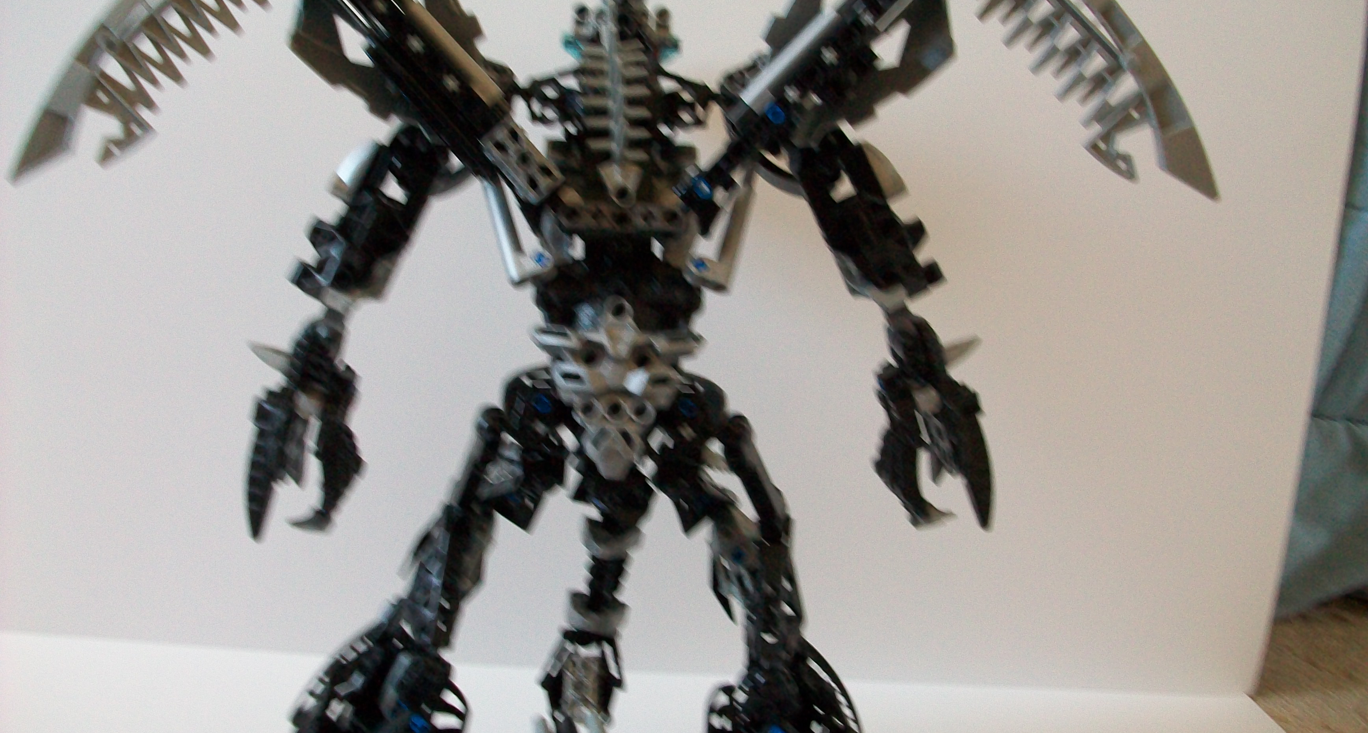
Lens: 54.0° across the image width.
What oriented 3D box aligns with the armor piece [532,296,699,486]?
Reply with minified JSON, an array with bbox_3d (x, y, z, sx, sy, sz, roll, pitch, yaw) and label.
[{"bbox_3d":[-0.020,0.006,0.411,0.049,0.053,0.025,2,10,-1],"label":"armor piece"}]

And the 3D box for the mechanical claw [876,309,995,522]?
[{"bbox_3d":[0.078,0.016,0.425,0.034,0.065,0.031,2,10,-1],"label":"mechanical claw"}]

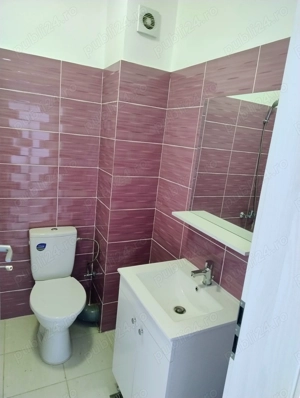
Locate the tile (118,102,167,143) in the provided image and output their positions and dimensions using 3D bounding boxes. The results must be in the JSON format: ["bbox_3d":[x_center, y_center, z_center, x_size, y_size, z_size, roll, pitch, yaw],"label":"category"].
[{"bbox_3d":[-0.057,-0.528,1.943,0.372,0.250,0.010,-1,14,-27],"label":"tile"}]

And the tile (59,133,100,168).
[{"bbox_3d":[-0.547,-0.369,2.159,0.312,0.250,0.010,-1,15,-28],"label":"tile"}]

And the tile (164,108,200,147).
[{"bbox_3d":[0.206,-0.477,1.851,0.010,0.250,0.389,-1,15,-28],"label":"tile"}]

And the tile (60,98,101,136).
[{"bbox_3d":[-0.525,-0.616,2.112,0.306,0.250,0.010,-1,14,-27],"label":"tile"}]

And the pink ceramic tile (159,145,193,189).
[{"bbox_3d":[0.181,-0.237,1.915,0.010,0.250,0.386,-1,15,-28],"label":"pink ceramic tile"}]

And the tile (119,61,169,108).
[{"bbox_3d":[-0.031,-0.765,1.875,0.376,0.250,0.010,-1,15,-28],"label":"tile"}]

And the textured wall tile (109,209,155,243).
[{"bbox_3d":[-0.133,0.204,2.098,0.376,0.250,0.010,-1,15,-28],"label":"textured wall tile"}]

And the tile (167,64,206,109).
[{"bbox_3d":[0.232,-0.725,1.803,0.010,0.250,0.386,-1,15,-28],"label":"tile"}]

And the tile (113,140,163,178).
[{"bbox_3d":[-0.083,-0.284,1.999,0.372,0.250,0.010,-1,14,-27],"label":"tile"}]

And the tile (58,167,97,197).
[{"bbox_3d":[-0.577,-0.128,2.224,0.306,0.250,0.010,-1,14,-27],"label":"tile"}]

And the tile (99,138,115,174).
[{"bbox_3d":[-0.329,-0.323,2.060,0.010,0.250,0.383,-1,15,-28],"label":"tile"}]

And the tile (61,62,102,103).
[{"bbox_3d":[-0.496,-0.854,2.048,0.312,0.250,0.010,-1,15,-28],"label":"tile"}]

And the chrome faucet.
[{"bbox_3d":[0.289,0.406,1.498,0.140,0.137,0.048,-1,15,-28],"label":"chrome faucet"}]

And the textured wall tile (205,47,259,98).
[{"bbox_3d":[0.412,-0.628,1.465,0.010,0.250,0.398,-1,15,-28],"label":"textured wall tile"}]

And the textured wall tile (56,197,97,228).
[{"bbox_3d":[-0.598,0.116,2.271,0.312,0.250,0.010,-1,15,-28],"label":"textured wall tile"}]

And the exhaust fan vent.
[{"bbox_3d":[-0.011,-1.137,1.785,0.145,0.150,0.026,-1,14,-27],"label":"exhaust fan vent"}]

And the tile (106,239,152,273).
[{"bbox_3d":[-0.160,0.448,2.167,0.372,0.250,0.010,-1,14,-27],"label":"tile"}]

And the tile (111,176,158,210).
[{"bbox_3d":[-0.107,-0.038,2.042,0.376,0.250,0.010,-1,15,-28],"label":"tile"}]

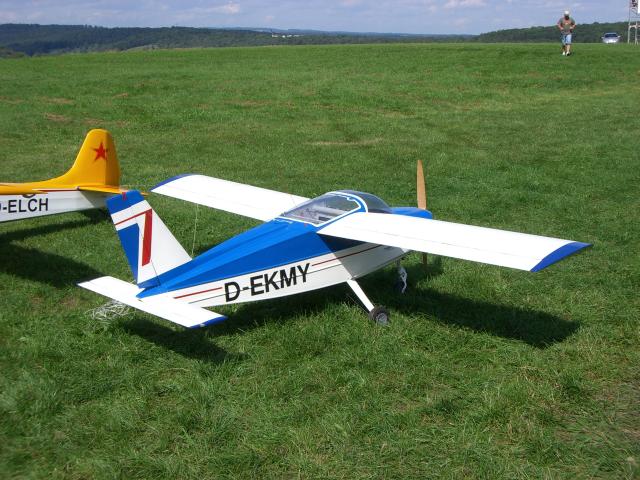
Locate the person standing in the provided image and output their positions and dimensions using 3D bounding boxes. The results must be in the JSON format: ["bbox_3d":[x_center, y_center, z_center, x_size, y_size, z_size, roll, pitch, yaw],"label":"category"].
[{"bbox_3d":[9.734,-8.121,39.973,0.680,1.780,0.450,3,12,13],"label":"person standing"}]

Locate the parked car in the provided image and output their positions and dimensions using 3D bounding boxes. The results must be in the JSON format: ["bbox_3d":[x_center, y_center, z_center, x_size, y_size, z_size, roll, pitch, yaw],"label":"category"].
[{"bbox_3d":[30.934,-21.233,108.068,1.800,1.500,4.300,3,12,15],"label":"parked car"}]

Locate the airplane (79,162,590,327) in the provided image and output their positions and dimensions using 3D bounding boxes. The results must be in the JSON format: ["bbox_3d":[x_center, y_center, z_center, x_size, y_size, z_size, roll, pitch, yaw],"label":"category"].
[{"bbox_3d":[-0.161,0.041,5.281,2.019,0.897,3.107,-12,16,-38],"label":"airplane"}]

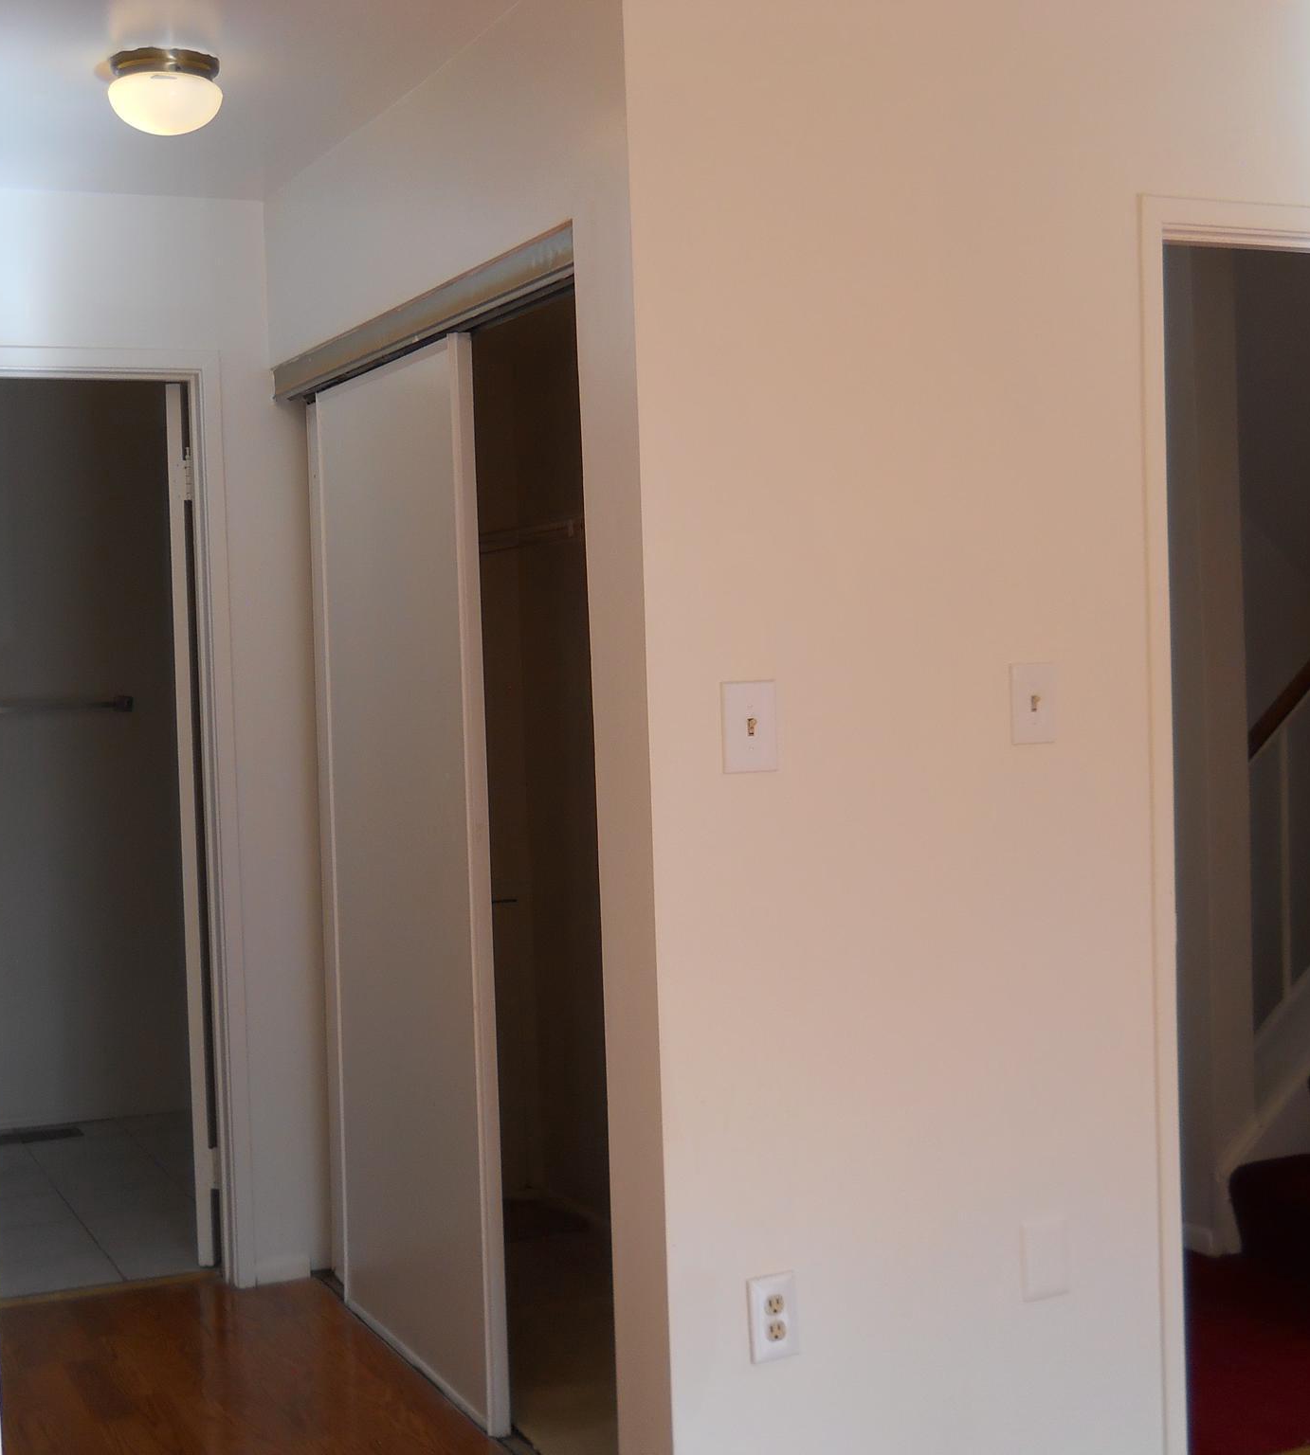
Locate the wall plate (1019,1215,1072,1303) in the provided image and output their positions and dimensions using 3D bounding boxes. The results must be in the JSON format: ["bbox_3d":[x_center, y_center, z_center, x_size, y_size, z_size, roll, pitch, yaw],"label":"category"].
[{"bbox_3d":[0.614,0.834,3.253,0.084,0.123,0.007,-3,3,-26],"label":"wall plate"}]

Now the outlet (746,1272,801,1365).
[{"bbox_3d":[0.176,0.867,3.043,0.077,0.124,0.008,-3,3,-26],"label":"outlet"}]

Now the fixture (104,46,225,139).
[{"bbox_3d":[-0.830,-1.072,3.534,0.191,0.118,0.191,-3,3,-26],"label":"fixture"}]

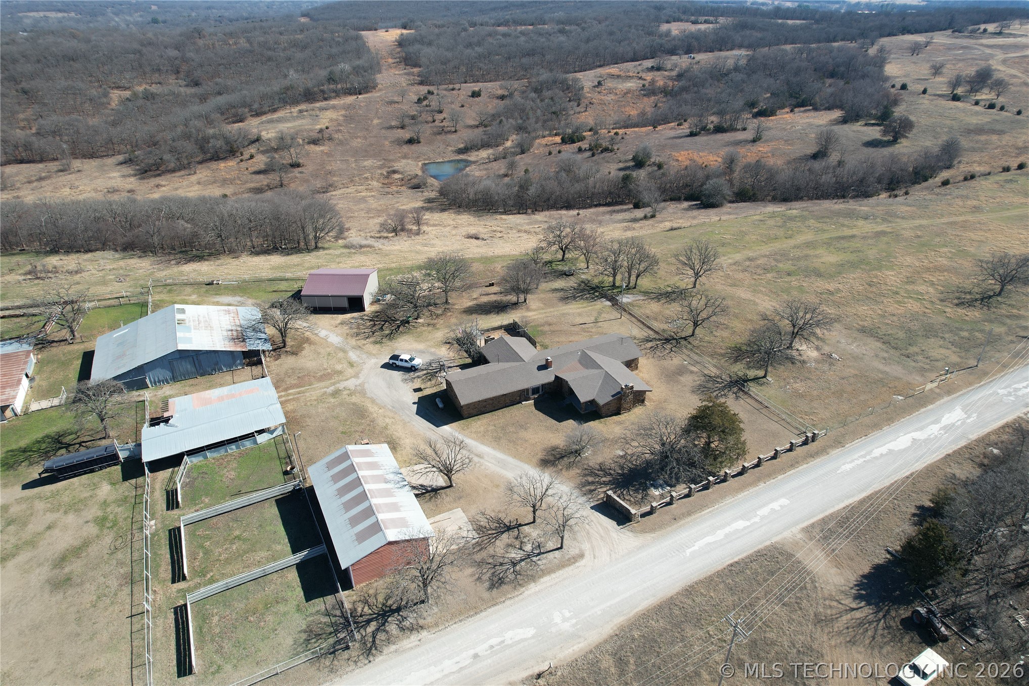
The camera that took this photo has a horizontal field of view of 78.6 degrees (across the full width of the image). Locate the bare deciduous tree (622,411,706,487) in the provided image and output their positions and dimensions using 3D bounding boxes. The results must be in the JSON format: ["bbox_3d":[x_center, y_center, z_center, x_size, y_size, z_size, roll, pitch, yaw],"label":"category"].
[{"bbox_3d":[20.479,14.214,85.937,11.400,8.200,11.400,0,30,0],"label":"bare deciduous tree"}]

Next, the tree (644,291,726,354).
[{"bbox_3d":[33.940,-5.120,117.370,10.910,8.790,10.590,9,31,16],"label":"tree"}]

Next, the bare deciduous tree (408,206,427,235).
[{"bbox_3d":[-26.600,-33.570,173.690,5.540,7.500,5.370,-5,30,-8],"label":"bare deciduous tree"}]

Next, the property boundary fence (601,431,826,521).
[{"bbox_3d":[28.833,17.193,87.395,36.220,1.600,4.270,-15,33,-24],"label":"property boundary fence"}]

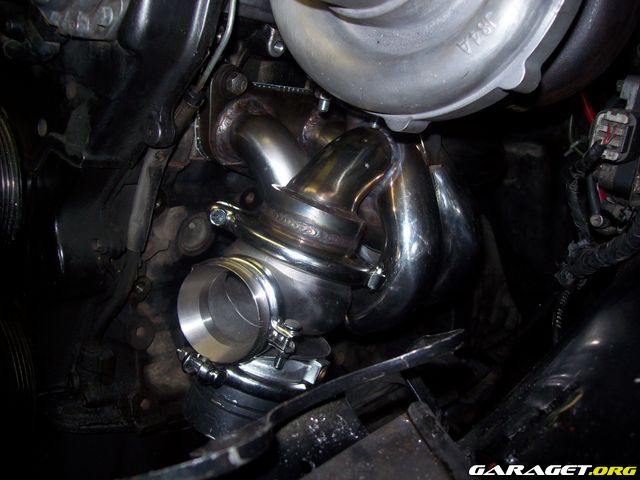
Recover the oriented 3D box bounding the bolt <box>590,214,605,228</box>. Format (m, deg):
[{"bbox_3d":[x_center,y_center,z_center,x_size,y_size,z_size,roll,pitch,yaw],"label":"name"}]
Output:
[{"bbox_3d":[0.267,-0.018,0.640,0.013,0.013,0.009,12,12,34],"label":"bolt"}]

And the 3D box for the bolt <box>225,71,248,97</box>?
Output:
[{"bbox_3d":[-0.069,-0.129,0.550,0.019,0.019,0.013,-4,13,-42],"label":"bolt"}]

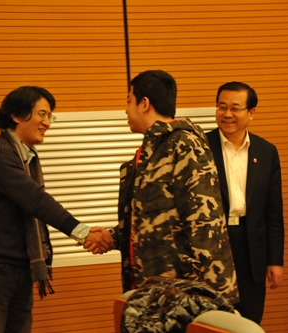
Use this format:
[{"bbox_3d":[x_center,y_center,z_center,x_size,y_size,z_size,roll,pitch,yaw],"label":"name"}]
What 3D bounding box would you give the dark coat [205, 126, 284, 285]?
[{"bbox_3d":[0.430,0.180,8.450,0.490,0.710,0.270,-3,0,23],"label":"dark coat"}]

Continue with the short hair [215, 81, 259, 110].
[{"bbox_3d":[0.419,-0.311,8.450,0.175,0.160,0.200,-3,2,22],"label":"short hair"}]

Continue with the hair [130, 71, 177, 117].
[{"bbox_3d":[0.038,-0.290,7.600,0.205,0.190,0.175,-12,-4,23],"label":"hair"}]

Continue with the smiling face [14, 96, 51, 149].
[{"bbox_3d":[-0.466,-0.185,7.870,0.140,0.210,0.160,6,5,35],"label":"smiling face"}]

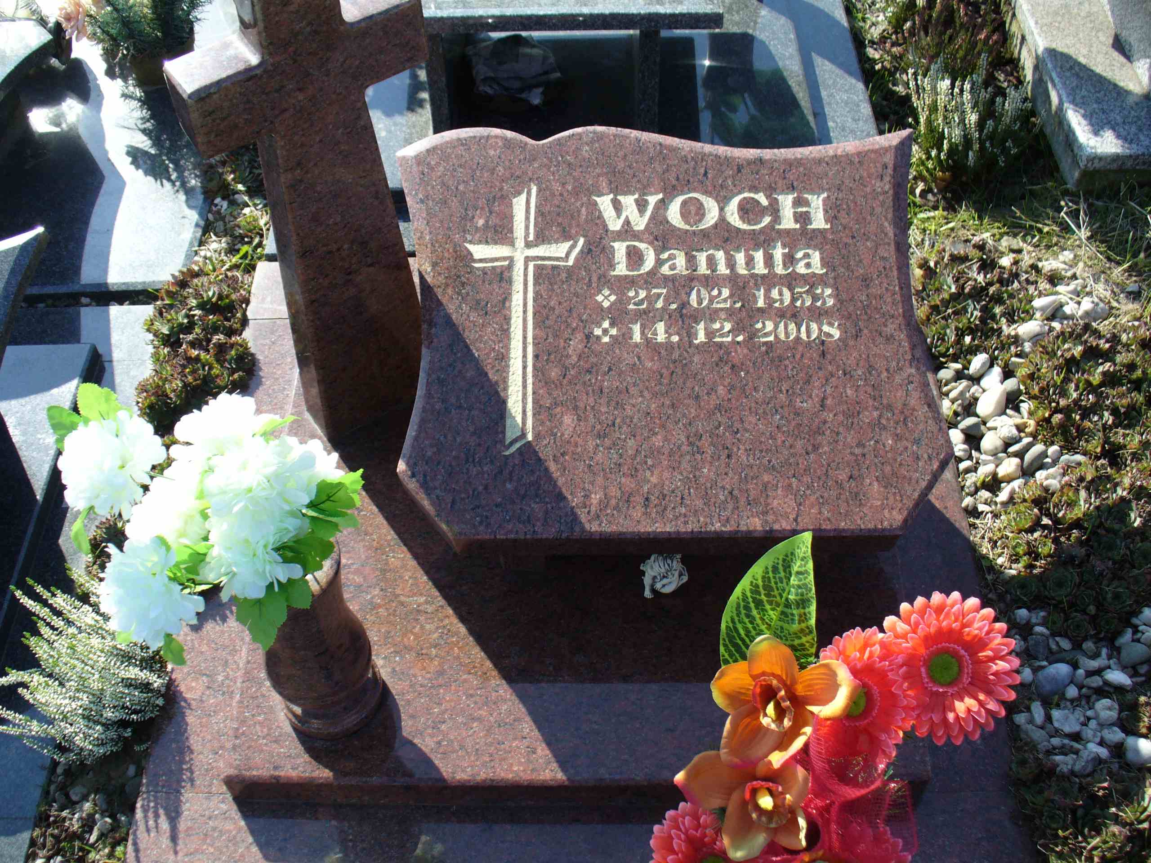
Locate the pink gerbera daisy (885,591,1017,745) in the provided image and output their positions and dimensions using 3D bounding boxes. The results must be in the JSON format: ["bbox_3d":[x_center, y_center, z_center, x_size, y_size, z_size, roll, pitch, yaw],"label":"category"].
[{"bbox_3d":[0.292,0.185,0.955,0.108,0.042,0.116,0,83,9],"label":"pink gerbera daisy"}]

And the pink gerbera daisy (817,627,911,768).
[{"bbox_3d":[0.227,0.213,0.985,0.100,0.045,0.113,0,83,12],"label":"pink gerbera daisy"}]

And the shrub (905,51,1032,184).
[{"bbox_3d":[0.623,-0.490,1.940,0.180,0.180,0.160,0,52,0],"label":"shrub"}]

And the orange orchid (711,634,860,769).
[{"bbox_3d":[0.160,0.208,0.940,0.112,0.050,0.105,0,85,3],"label":"orange orchid"}]

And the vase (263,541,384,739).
[{"bbox_3d":[-0.254,0.196,1.190,0.105,0.262,0.105,0,52,0],"label":"vase"}]

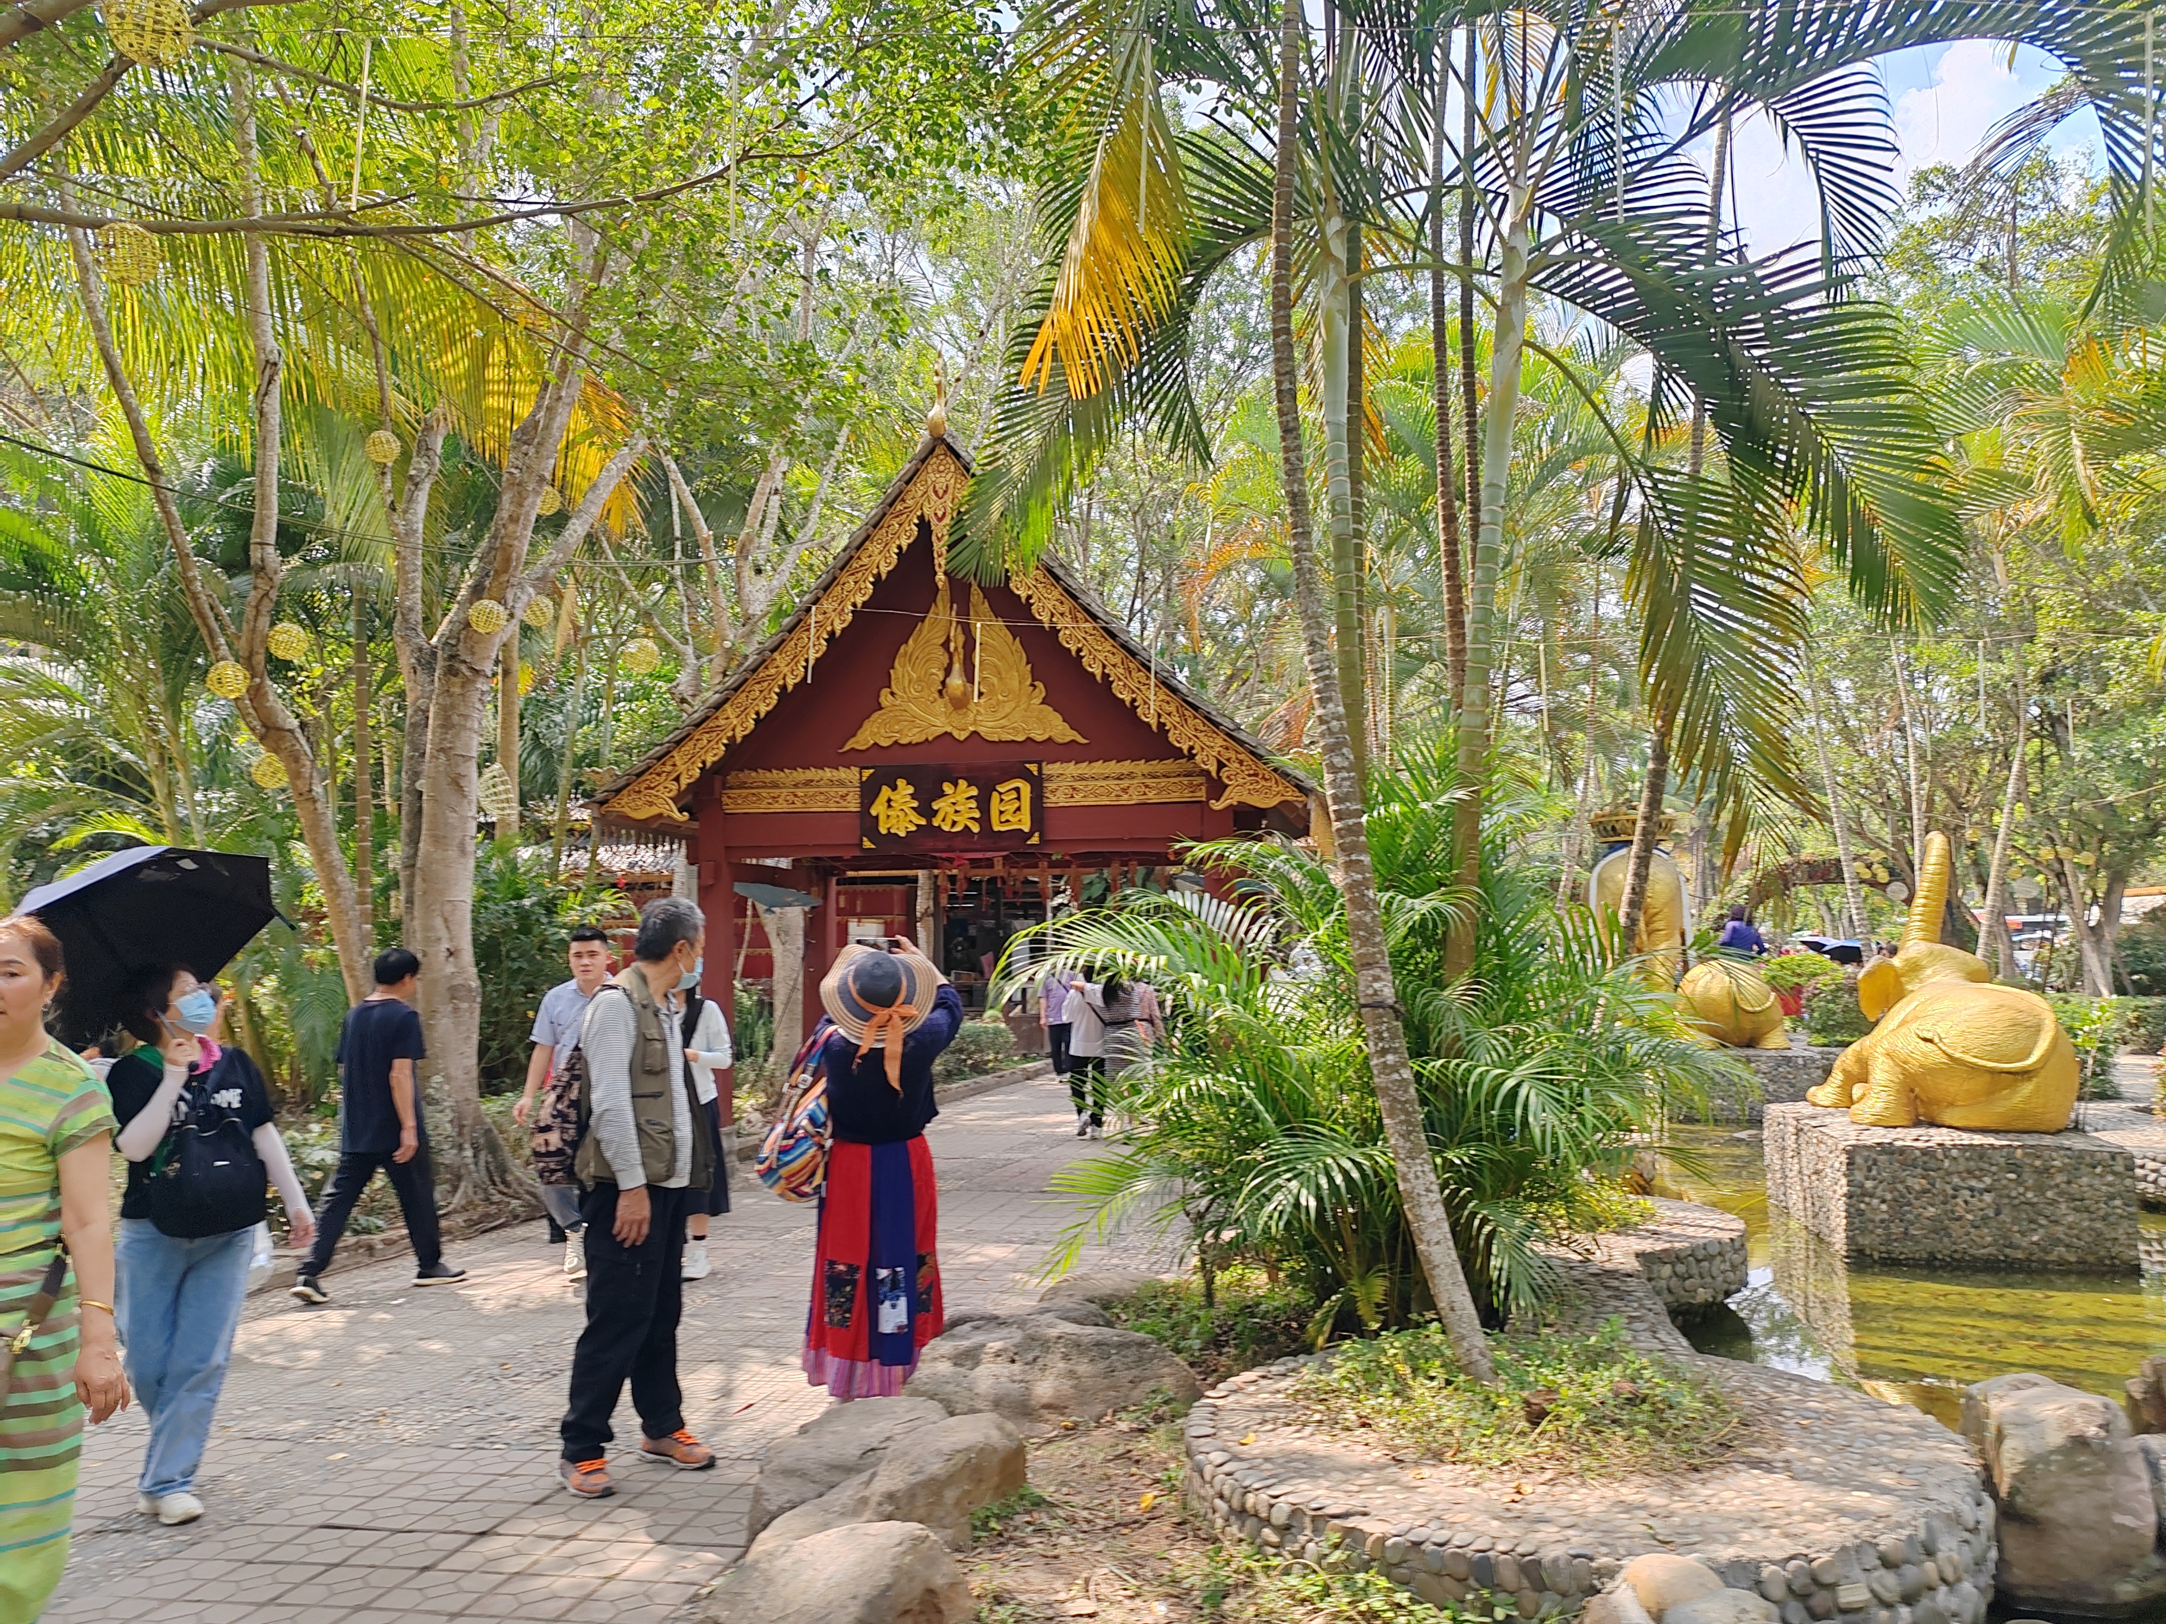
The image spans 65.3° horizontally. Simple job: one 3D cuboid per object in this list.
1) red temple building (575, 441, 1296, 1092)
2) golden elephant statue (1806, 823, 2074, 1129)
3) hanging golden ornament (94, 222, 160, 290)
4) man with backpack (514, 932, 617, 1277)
[{"bbox_3d":[-0.768,0.036,13.948,5.000,5.500,4.200,-1,-5,6],"label":"red temple building"},{"bbox_3d":[5.554,1.059,10.964,1.120,1.830,1.600,3,-6,-32],"label":"golden elephant statue"},{"bbox_3d":[-3.678,-2.139,6.500,0.235,0.235,0.235,-1,-5,0],"label":"hanging golden ornament"},{"bbox_3d":[-2.520,1.463,8.566,0.600,1.730,0.450,0,-5,-5],"label":"man with backpack"}]

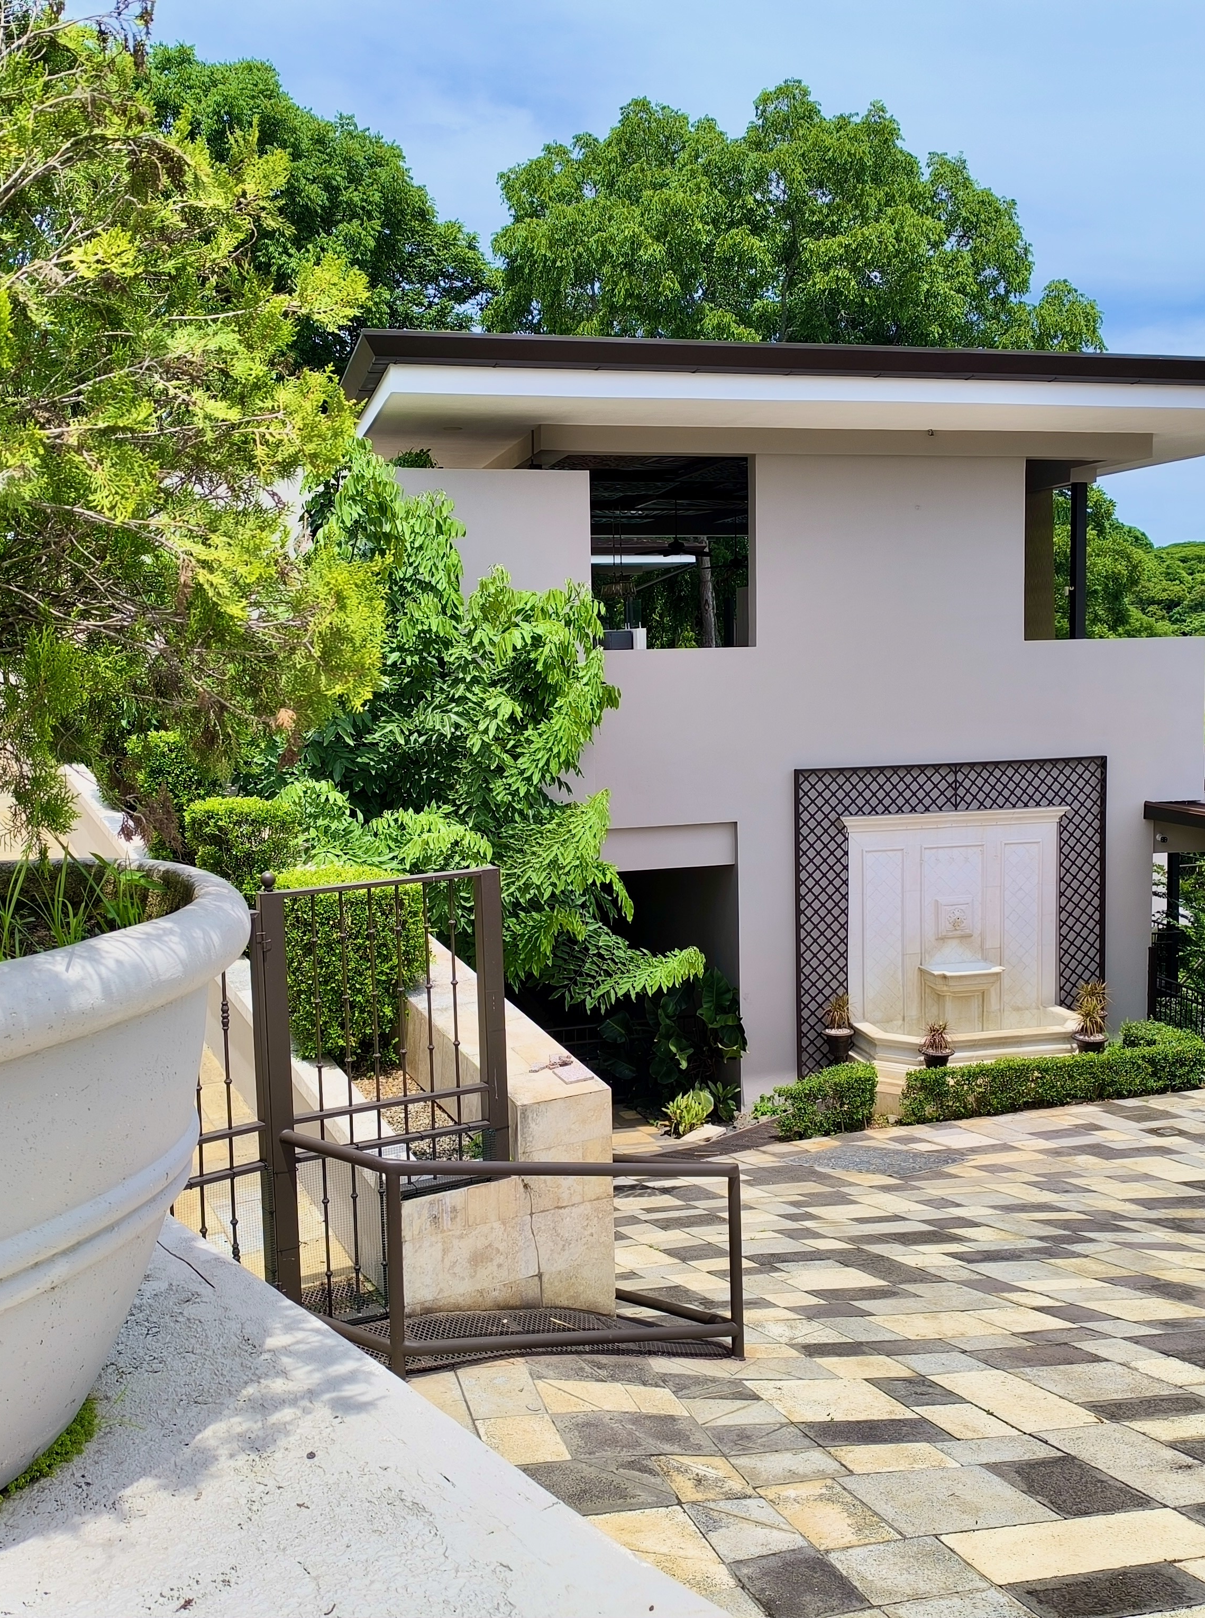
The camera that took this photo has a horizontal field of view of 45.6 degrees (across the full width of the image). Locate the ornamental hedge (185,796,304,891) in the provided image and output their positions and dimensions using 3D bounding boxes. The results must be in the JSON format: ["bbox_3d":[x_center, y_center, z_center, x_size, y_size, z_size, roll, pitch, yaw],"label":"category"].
[{"bbox_3d":[-2.873,0.436,11.504,0.940,1.050,0.950,-3,6,-15],"label":"ornamental hedge"}]

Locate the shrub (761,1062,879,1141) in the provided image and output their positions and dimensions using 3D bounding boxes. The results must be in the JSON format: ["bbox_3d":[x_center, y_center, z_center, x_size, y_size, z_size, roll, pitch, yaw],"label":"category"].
[{"bbox_3d":[2.329,3.170,15.792,1.191,0.580,0.800,-3,6,-15],"label":"shrub"}]

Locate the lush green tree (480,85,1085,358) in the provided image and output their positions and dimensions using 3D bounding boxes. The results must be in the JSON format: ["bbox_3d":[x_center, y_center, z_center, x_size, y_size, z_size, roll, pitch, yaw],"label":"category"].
[{"bbox_3d":[4.314,-6.790,31.891,13.172,18.040,12.514,0,6,8],"label":"lush green tree"}]

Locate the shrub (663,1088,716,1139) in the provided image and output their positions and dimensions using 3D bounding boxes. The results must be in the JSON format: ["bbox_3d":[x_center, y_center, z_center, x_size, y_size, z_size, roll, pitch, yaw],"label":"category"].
[{"bbox_3d":[0.779,2.729,12.861,0.430,0.370,0.410,-3,7,-14],"label":"shrub"}]

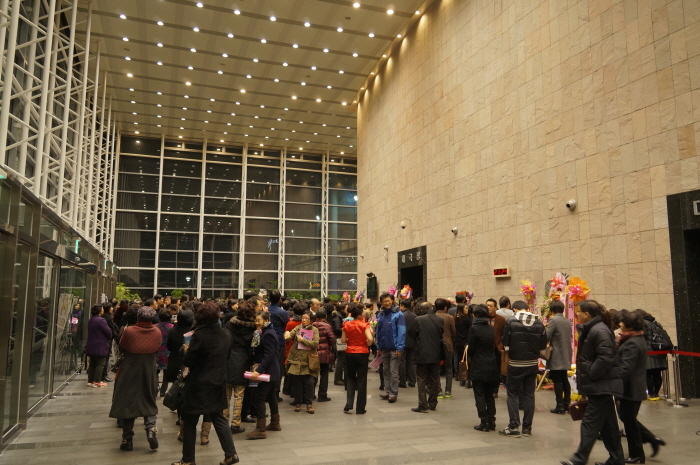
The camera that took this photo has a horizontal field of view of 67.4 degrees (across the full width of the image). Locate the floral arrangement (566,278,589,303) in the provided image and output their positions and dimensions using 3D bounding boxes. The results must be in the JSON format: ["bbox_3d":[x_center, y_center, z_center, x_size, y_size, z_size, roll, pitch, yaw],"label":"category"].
[{"bbox_3d":[3.924,0.984,9.016,0.380,0.455,0.280,-6,-10,40],"label":"floral arrangement"}]

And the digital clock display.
[{"bbox_3d":[3.982,1.036,13.767,0.086,0.246,0.675,3,-8,-18],"label":"digital clock display"}]

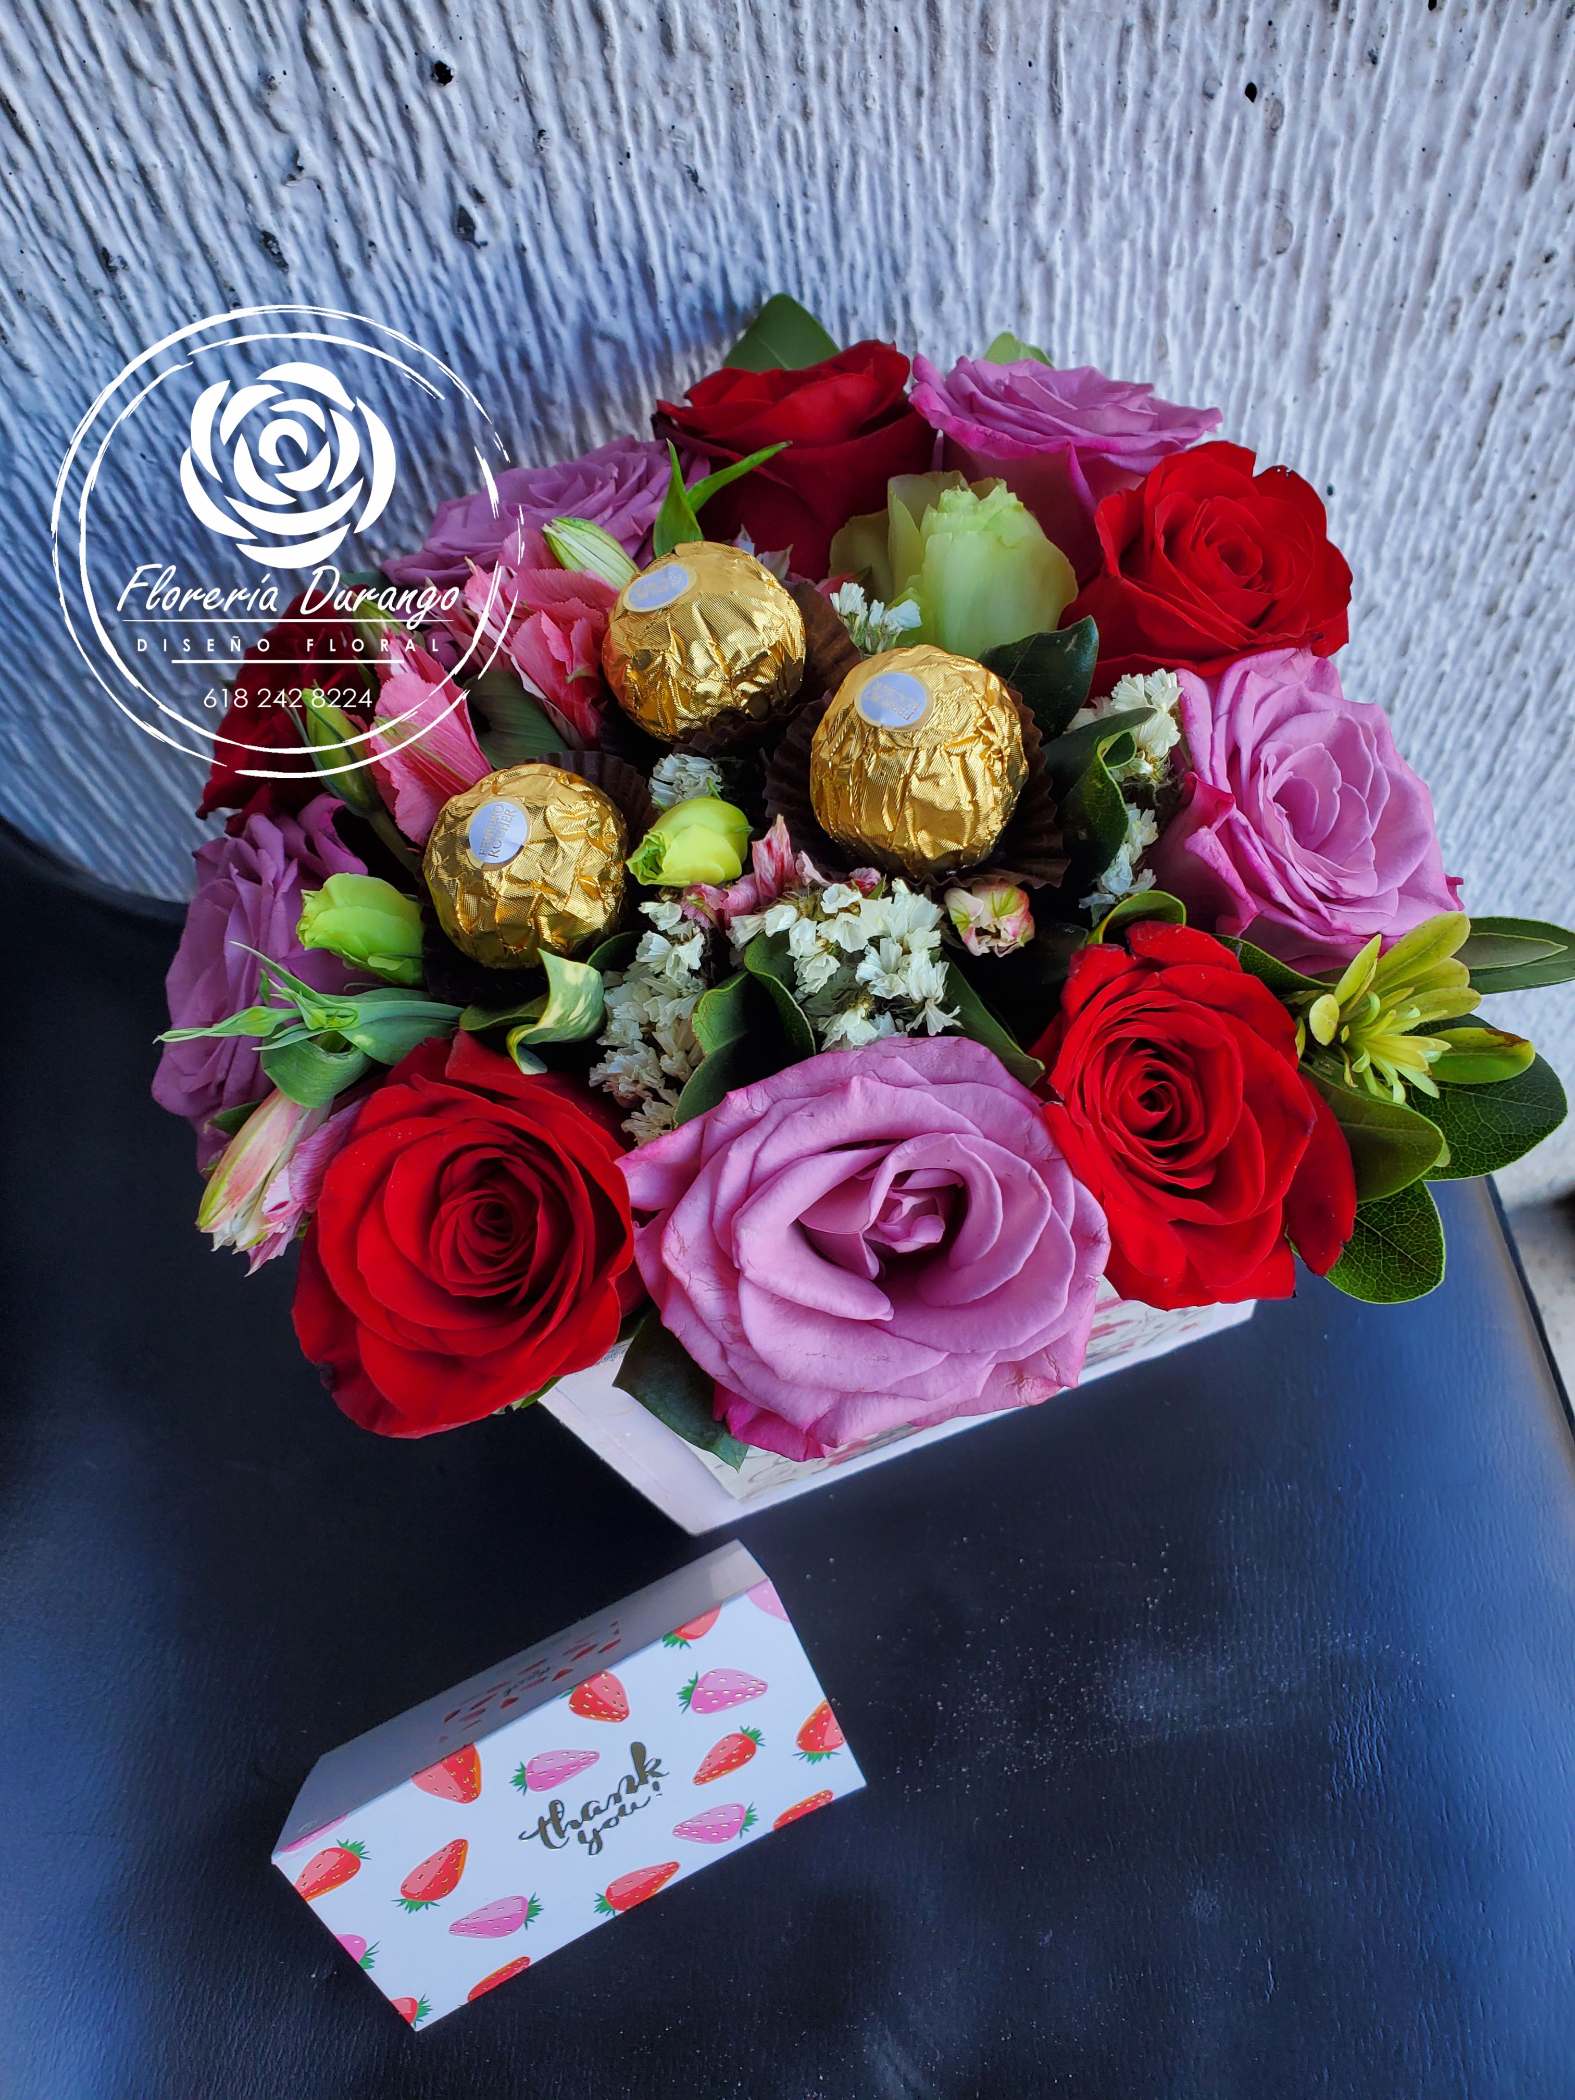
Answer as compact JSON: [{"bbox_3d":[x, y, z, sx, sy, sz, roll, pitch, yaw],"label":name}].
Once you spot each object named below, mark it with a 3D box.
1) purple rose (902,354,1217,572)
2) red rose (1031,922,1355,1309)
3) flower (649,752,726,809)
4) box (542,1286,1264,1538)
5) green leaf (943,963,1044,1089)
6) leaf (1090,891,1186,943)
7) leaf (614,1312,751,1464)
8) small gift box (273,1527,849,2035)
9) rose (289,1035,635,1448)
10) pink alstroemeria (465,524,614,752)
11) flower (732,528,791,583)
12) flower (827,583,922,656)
[{"bbox_3d":[0.049,-0.102,0.280,0.053,0.043,0.053,-3,43,5],"label":"purple rose"},{"bbox_3d":[0.069,0.011,0.270,0.057,0.048,0.062,0,78,18],"label":"red rose"},{"bbox_3d":[-0.017,-0.045,0.266,0.013,0.011,0.012,-9,59,4],"label":"flower"},{"bbox_3d":[0.014,0.008,0.349,0.135,0.092,0.135,-20,59,-2],"label":"box"},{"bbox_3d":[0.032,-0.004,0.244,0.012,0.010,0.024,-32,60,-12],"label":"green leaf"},{"bbox_3d":[0.056,-0.021,0.250,0.017,0.010,0.014,17,64,18],"label":"leaf"},{"bbox_3d":[-0.017,0.053,0.247,0.020,0.016,0.019,-4,61,8],"label":"leaf"},{"bbox_3d":[-0.042,0.129,0.288,0.092,0.041,0.052,-26,59,-6],"label":"small gift box"},{"bbox_3d":[-0.049,0.028,0.243,0.053,0.043,0.056,-1,76,1],"label":"rose"},{"bbox_3d":[-0.040,-0.067,0.257,0.033,0.043,0.032,-26,35,-3],"label":"pink alstroemeria"},{"bbox_3d":[-0.004,-0.083,0.266,0.012,0.013,0.011,-4,61,8],"label":"flower"},{"bbox_3d":[0.014,-0.070,0.255,0.015,0.012,0.012,-4,61,8],"label":"flower"}]

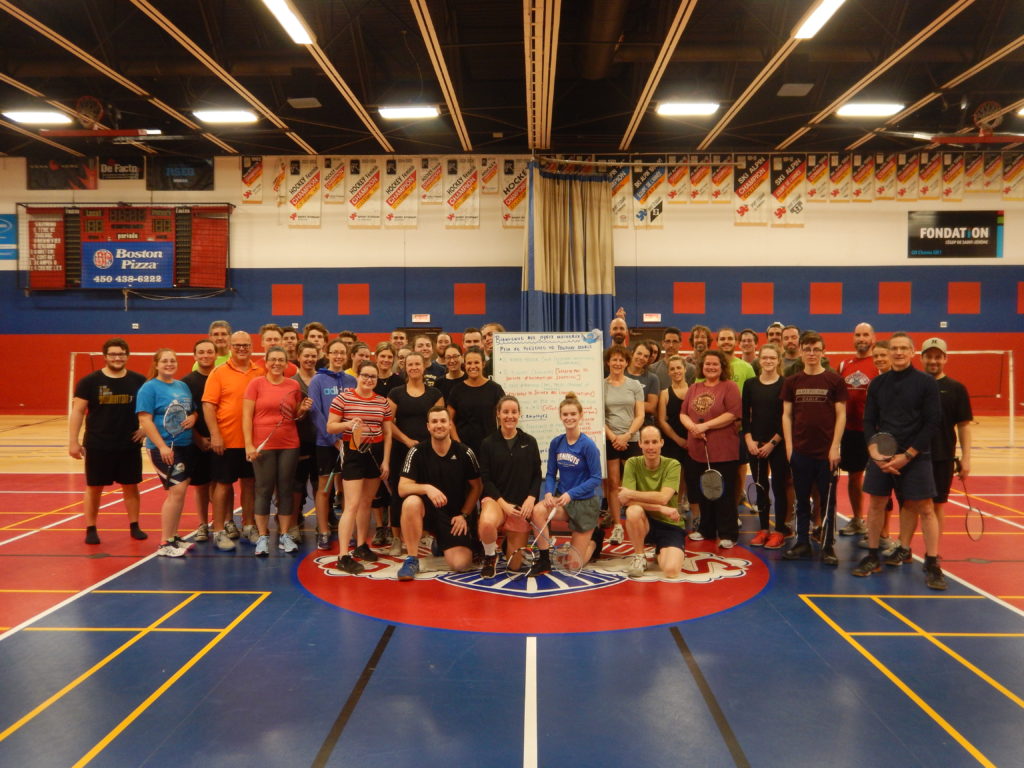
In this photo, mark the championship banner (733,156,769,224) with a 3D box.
[{"bbox_3d":[5.597,-4.531,20.067,0.844,1.685,0.040,0,2,1],"label":"championship banner"}]

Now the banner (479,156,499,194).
[{"bbox_3d":[-0.538,-5.031,20.696,0.421,0.901,0.030,0,2,1],"label":"banner"}]

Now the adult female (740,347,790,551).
[{"bbox_3d":[2.107,0.499,7.130,0.420,1.652,0.330,1,2,19],"label":"adult female"}]

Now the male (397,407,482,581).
[{"bbox_3d":[-0.527,0.759,6.297,0.620,1.180,0.720,0,2,-1],"label":"male"}]

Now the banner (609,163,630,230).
[{"bbox_3d":[2.401,-4.476,20.137,0.792,1.668,0.040,0,2,1],"label":"banner"}]

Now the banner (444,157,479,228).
[{"bbox_3d":[-1.172,-4.505,20.212,0.785,1.698,0.040,0,2,1],"label":"banner"}]

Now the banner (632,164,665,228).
[{"bbox_3d":[3.352,-4.686,20.991,0.803,1.749,0.030,0,2,1],"label":"banner"}]

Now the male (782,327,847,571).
[{"bbox_3d":[2.303,0.466,6.567,0.490,1.740,0.340,0,2,14],"label":"male"}]

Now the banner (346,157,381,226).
[{"bbox_3d":[-3.576,-4.651,20.869,0.830,1.726,0.050,0,2,1],"label":"banner"}]

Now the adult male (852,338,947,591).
[{"bbox_3d":[2.722,0.503,6.079,0.620,1.740,0.460,1,2,21],"label":"adult male"}]

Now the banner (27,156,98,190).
[{"bbox_3d":[-10.993,-5.165,20.992,1.739,0.855,0.040,0,2,1],"label":"banner"}]

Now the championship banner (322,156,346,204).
[{"bbox_3d":[-4.372,-5.014,21.163,0.533,1.162,0.030,0,2,1],"label":"championship banner"}]

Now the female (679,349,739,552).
[{"bbox_3d":[1.681,0.524,7.237,0.540,1.610,0.460,1,2,19],"label":"female"}]

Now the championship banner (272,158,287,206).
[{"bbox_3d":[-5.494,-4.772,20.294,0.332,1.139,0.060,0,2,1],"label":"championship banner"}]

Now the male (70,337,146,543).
[{"bbox_3d":[-3.496,0.462,7.433,0.660,1.710,0.380,-1,2,-19],"label":"male"}]

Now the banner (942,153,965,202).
[{"bbox_3d":[10.563,-4.941,20.545,0.493,1.171,0.050,0,2,1],"label":"banner"}]

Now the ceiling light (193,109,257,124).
[{"bbox_3d":[-5.778,-5.420,17.298,1.220,0.110,0.550,0,2,1],"label":"ceiling light"}]

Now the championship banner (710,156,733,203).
[{"bbox_3d":[5.125,-4.985,20.937,0.533,1.174,0.030,0,2,1],"label":"championship banner"}]

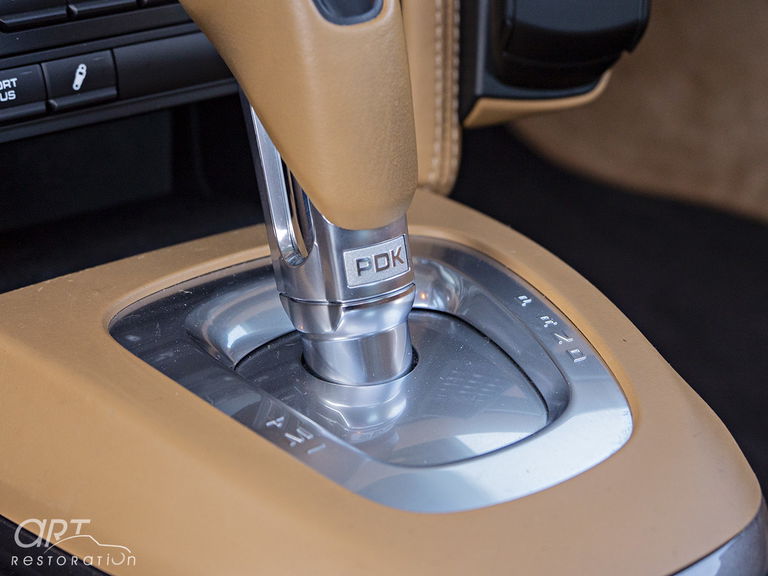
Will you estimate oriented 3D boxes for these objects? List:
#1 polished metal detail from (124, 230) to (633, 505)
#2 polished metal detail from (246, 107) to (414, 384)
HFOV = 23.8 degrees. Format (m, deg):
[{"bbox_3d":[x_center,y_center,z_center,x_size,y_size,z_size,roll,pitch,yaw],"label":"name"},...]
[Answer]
[{"bbox_3d":[0.000,0.025,0.500,0.116,0.022,0.152,-16,30,-25],"label":"polished metal detail"},{"bbox_3d":[-0.014,-0.017,0.507,0.032,0.076,0.036,-16,13,-25],"label":"polished metal detail"}]

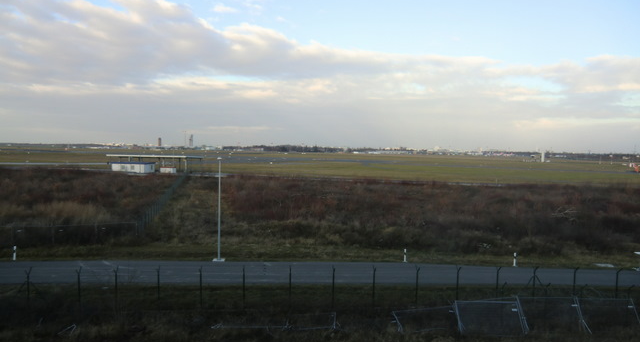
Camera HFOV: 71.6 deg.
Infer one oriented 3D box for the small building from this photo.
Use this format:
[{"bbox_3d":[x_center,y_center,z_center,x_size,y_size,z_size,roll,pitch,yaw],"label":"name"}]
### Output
[{"bbox_3d":[-63.100,-1.190,149.500,12.400,3.300,6.300,1,3,10],"label":"small building"}]

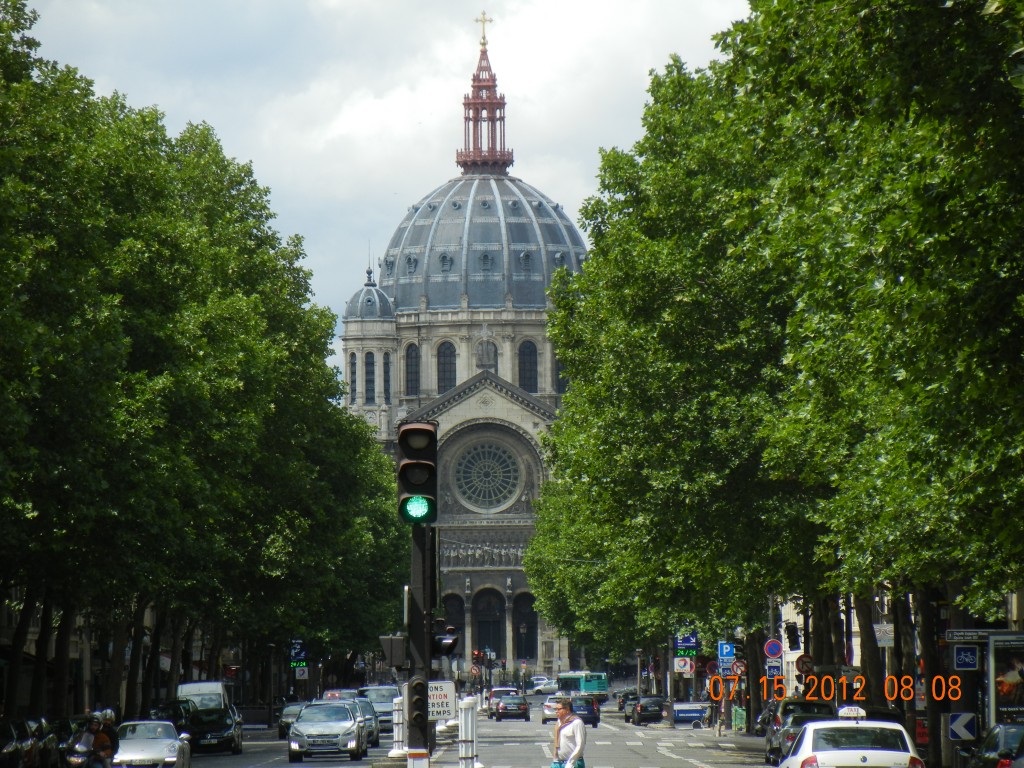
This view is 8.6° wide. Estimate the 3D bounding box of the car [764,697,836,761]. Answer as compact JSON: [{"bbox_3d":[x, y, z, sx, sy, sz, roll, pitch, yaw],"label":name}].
[{"bbox_3d":[7.565,8.986,175.500,1.830,1.670,4.500,0,-3,0],"label":"car"}]

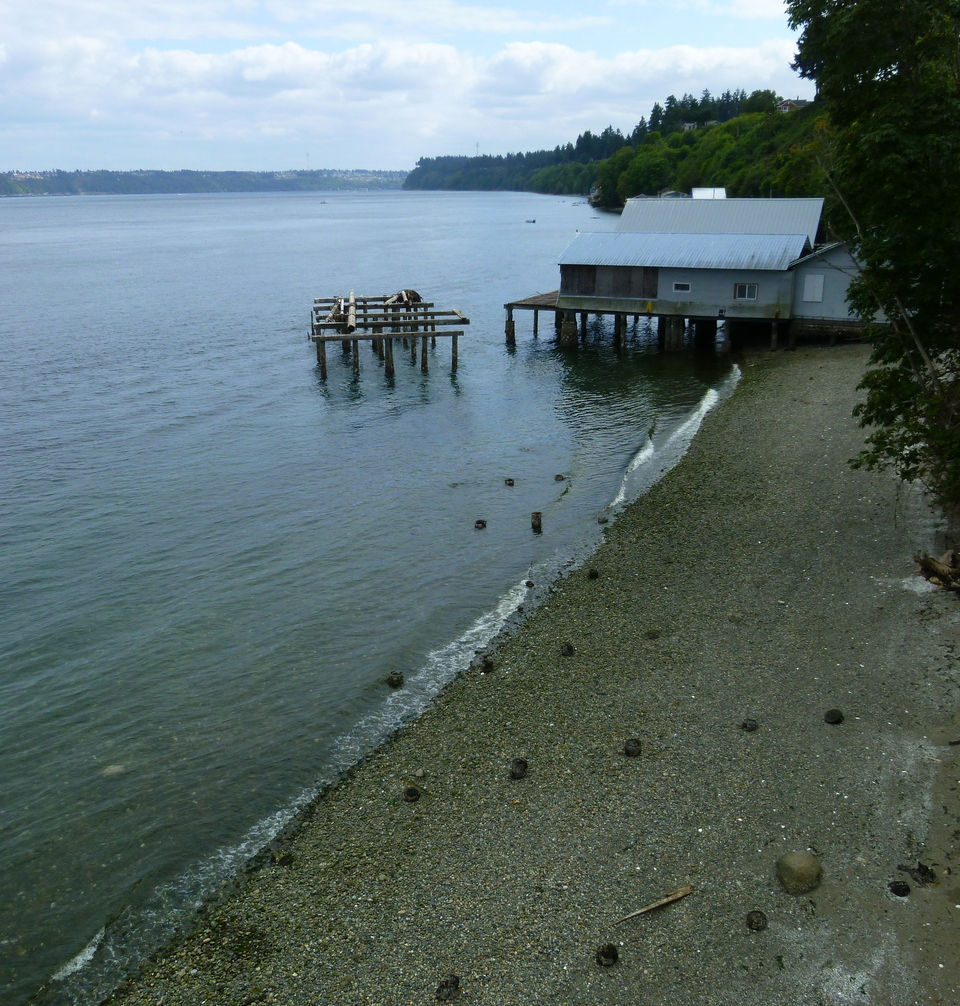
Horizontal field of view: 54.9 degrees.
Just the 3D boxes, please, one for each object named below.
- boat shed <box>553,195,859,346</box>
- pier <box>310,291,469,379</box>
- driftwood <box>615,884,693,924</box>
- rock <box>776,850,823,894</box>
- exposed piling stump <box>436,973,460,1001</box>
[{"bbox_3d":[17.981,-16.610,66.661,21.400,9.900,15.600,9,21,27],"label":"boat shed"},{"bbox_3d":[-6.729,-12.804,67.478,10.831,2.800,21.372,-3,19,-8],"label":"pier"},{"bbox_3d":[2.562,5.930,13.635,1.423,0.100,0.140,-10,21,-25],"label":"driftwood"},{"bbox_3d":[4.220,4.868,12.210,0.620,0.460,0.570,-1,19,0],"label":"rock"},{"bbox_3d":[-0.428,6.588,12.570,0.300,0.220,0.300,-1,19,0],"label":"exposed piling stump"}]

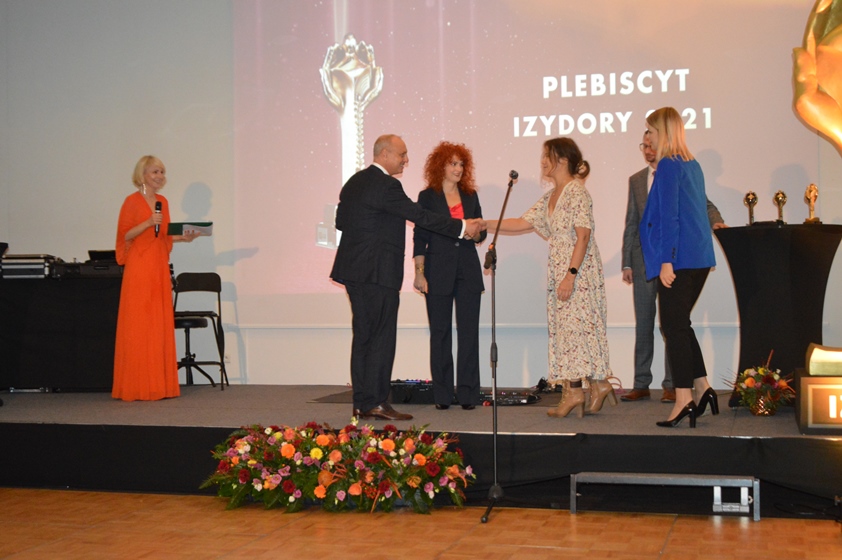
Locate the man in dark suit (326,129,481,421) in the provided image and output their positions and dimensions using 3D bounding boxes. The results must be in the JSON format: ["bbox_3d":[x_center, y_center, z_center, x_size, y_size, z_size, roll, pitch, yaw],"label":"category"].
[{"bbox_3d":[-0.081,-0.026,7.170,0.780,1.699,0.560,0,-1,-16],"label":"man in dark suit"}]

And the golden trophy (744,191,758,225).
[{"bbox_3d":[2.177,-0.468,7.850,0.100,0.244,0.100,-1,-1,6],"label":"golden trophy"}]

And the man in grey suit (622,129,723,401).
[{"bbox_3d":[1.713,-0.104,8.150,0.640,1.822,0.440,-1,-1,23],"label":"man in grey suit"}]

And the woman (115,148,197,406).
[{"bbox_3d":[-1.882,-0.025,8.450,0.480,1.730,0.470,0,-1,-34],"label":"woman"}]

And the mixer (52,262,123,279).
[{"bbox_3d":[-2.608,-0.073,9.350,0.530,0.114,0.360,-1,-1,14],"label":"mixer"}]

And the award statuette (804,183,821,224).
[{"bbox_3d":[2.529,-0.493,7.680,0.110,0.271,0.100,-1,-1,18],"label":"award statuette"}]

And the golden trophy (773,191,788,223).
[{"bbox_3d":[2.368,-0.468,7.850,0.105,0.244,0.100,-1,-1,6],"label":"golden trophy"}]

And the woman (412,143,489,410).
[{"bbox_3d":[0.184,-0.040,7.680,0.470,1.717,0.370,0,-1,-10],"label":"woman"}]

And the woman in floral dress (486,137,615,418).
[{"bbox_3d":[0.780,-0.022,7.120,0.660,1.658,0.500,0,-1,-25],"label":"woman in floral dress"}]

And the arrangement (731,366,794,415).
[{"bbox_3d":[2.046,0.647,7.120,0.350,0.296,0.320,-1,-1,0],"label":"arrangement"}]

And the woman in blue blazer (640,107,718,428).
[{"bbox_3d":[1.463,-0.090,6.720,0.430,1.776,0.470,-1,-1,12],"label":"woman in blue blazer"}]

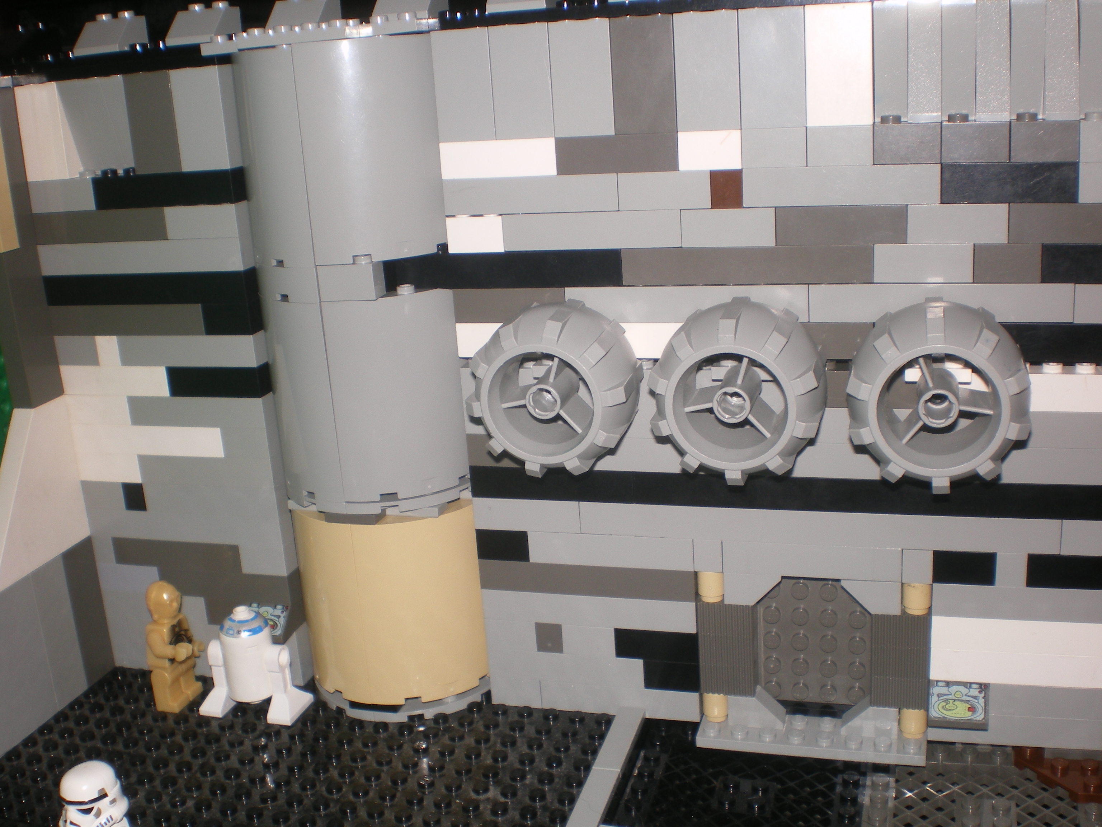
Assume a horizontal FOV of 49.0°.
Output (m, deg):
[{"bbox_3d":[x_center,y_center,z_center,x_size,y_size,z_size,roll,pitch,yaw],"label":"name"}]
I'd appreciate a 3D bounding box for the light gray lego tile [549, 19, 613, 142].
[{"bbox_3d":[0.010,-0.086,0.311,0.016,0.029,0.016,1,18,17],"label":"light gray lego tile"}]

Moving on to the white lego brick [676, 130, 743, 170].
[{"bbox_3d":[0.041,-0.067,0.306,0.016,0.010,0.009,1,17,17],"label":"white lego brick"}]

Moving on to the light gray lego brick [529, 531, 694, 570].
[{"bbox_3d":[0.019,0.036,0.346,0.048,0.010,0.016,1,18,17],"label":"light gray lego brick"}]

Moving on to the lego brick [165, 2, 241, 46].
[{"bbox_3d":[-0.099,-0.110,0.345,0.016,0.011,0.016,1,17,17],"label":"lego brick"}]

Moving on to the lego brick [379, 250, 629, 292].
[{"bbox_3d":[-0.013,-0.040,0.330,0.069,0.010,0.008,1,17,17],"label":"lego brick"}]

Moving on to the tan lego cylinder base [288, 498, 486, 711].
[{"bbox_3d":[-0.048,0.052,0.378,0.062,0.060,0.054,1,17,17],"label":"tan lego cylinder base"}]

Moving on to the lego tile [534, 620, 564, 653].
[{"bbox_3d":[0.001,0.064,0.358,0.008,0.010,0.008,1,18,17],"label":"lego tile"}]

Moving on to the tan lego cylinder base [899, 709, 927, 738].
[{"bbox_3d":[0.101,0.085,0.338,0.008,0.010,0.008,1,17,17],"label":"tan lego cylinder base"}]

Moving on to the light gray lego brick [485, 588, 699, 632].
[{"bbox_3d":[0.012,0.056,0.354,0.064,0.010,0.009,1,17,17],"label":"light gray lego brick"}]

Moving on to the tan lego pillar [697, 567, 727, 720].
[{"bbox_3d":[0.046,0.066,0.344,0.008,0.048,0.008,-4,16,1],"label":"tan lego pillar"}]

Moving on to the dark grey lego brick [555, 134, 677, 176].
[{"bbox_3d":[0.018,-0.068,0.314,0.032,0.010,0.014,1,17,17],"label":"dark grey lego brick"}]

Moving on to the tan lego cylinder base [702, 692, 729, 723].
[{"bbox_3d":[0.048,0.084,0.352,0.008,0.010,0.008,1,17,17],"label":"tan lego cylinder base"}]

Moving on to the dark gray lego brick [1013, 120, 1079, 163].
[{"bbox_3d":[0.118,-0.066,0.292,0.016,0.010,0.014,1,17,17],"label":"dark gray lego brick"}]

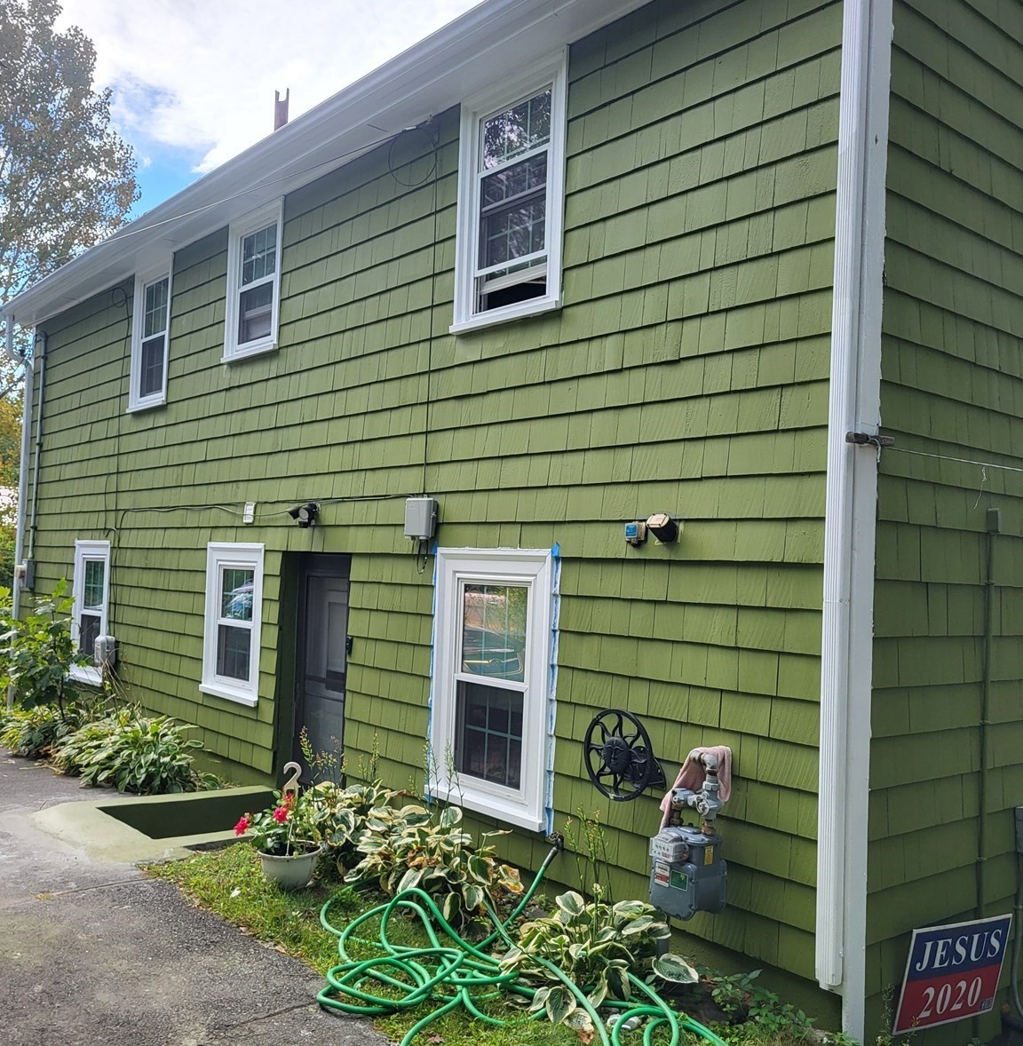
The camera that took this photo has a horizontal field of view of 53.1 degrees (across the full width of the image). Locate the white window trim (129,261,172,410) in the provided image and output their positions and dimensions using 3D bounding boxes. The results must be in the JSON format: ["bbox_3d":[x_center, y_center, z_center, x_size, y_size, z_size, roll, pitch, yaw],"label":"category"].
[{"bbox_3d":[-3.306,-1.713,9.409,0.085,1.358,0.958,4,-2,-40],"label":"white window trim"}]

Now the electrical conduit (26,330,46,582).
[{"bbox_3d":[-5.542,-0.792,11.959,0.100,2.938,0.100,4,-2,-40],"label":"electrical conduit"}]

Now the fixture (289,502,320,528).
[{"bbox_3d":[-1.401,-0.049,6.962,0.135,0.170,0.200,4,-3,-40],"label":"fixture"}]

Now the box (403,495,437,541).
[{"bbox_3d":[-0.523,-0.029,5.958,0.090,0.225,0.200,4,-3,-40],"label":"box"}]

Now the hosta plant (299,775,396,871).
[{"bbox_3d":[-0.913,1.635,5.703,0.560,0.420,0.620,4,-3,-40],"label":"hosta plant"}]

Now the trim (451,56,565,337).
[{"bbox_3d":[-0.001,-1.768,5.599,0.110,1.360,0.940,4,-3,-40],"label":"trim"}]

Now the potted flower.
[{"bbox_3d":[-1.127,1.517,4.970,0.410,0.470,0.380,2,-2,-12],"label":"potted flower"}]

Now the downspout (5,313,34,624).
[{"bbox_3d":[-5.940,-0.409,12.201,0.320,4.140,0.100,4,-2,-40],"label":"downspout"}]

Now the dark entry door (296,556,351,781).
[{"bbox_3d":[-1.249,1.206,6.998,0.060,1.980,0.900,4,-3,-40],"label":"dark entry door"}]

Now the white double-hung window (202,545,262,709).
[{"bbox_3d":[-2.133,0.746,7.832,0.085,1.177,0.976,4,-2,-40],"label":"white double-hung window"}]

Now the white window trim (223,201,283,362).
[{"bbox_3d":[-1.987,-1.853,7.943,0.110,1.130,0.920,4,-3,-40],"label":"white window trim"}]

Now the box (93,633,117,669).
[{"bbox_3d":[-3.903,1.243,9.847,0.115,0.283,0.255,4,-2,-40],"label":"box"}]

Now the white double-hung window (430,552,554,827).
[{"bbox_3d":[-0.125,0.829,5.438,0.085,1.386,0.958,4,-2,-40],"label":"white double-hung window"}]

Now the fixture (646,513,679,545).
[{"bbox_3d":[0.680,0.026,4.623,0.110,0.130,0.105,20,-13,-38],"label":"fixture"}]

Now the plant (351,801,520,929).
[{"bbox_3d":[-0.370,1.626,5.050,0.760,0.470,0.920,4,-3,-40],"label":"plant"}]

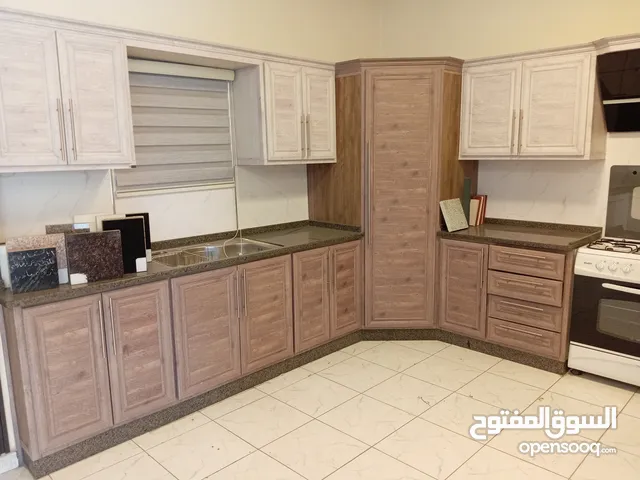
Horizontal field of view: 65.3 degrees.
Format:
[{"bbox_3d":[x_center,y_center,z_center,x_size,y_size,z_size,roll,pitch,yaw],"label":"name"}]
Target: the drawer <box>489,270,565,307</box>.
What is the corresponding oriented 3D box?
[{"bbox_3d":[1.528,0.289,3.498,0.504,0.164,0.460,8,13,44],"label":"drawer"}]

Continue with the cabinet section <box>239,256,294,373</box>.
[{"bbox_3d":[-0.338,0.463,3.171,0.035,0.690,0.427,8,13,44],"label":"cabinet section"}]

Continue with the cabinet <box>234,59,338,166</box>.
[{"bbox_3d":[-0.239,-0.892,3.648,0.321,0.659,0.690,8,13,44],"label":"cabinet"}]

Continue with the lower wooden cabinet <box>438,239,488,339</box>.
[{"bbox_3d":[1.256,0.319,3.870,0.388,0.690,0.590,8,13,44],"label":"lower wooden cabinet"}]

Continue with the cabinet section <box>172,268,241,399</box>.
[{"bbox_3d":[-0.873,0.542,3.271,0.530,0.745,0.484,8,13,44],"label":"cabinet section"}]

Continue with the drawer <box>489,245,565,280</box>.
[{"bbox_3d":[1.525,0.119,3.469,0.504,0.164,0.460,8,13,44],"label":"drawer"}]

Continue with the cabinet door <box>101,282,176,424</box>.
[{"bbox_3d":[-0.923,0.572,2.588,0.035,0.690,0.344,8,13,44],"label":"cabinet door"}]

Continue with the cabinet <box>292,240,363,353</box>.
[{"bbox_3d":[-0.136,0.360,3.761,0.574,0.690,0.698,8,13,44],"label":"cabinet"}]

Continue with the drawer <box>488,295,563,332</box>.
[{"bbox_3d":[1.530,0.460,3.527,0.504,0.164,0.460,8,13,44],"label":"drawer"}]

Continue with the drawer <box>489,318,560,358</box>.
[{"bbox_3d":[1.533,0.630,3.555,0.504,0.164,0.460,8,13,44],"label":"drawer"}]

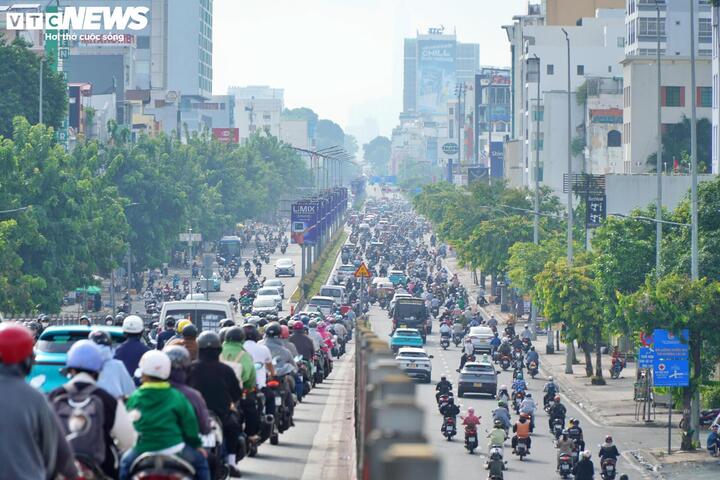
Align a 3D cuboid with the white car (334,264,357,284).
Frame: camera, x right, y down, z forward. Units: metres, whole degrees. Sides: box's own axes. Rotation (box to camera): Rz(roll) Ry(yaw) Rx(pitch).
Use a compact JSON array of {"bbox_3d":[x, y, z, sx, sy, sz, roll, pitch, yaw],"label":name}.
[{"bbox_3d":[-1.239,3.008,288.131,1.800,1.600,4.400,0,1,0],"label":"white car"}]

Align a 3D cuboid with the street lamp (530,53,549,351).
[{"bbox_3d":[10.317,-2.465,181.989,1.000,16.810,0.700,0,1,0],"label":"street lamp"}]

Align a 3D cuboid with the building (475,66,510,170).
[{"bbox_3d":[23.361,-14.917,525.801,7.000,27.220,11.000,0,1,16],"label":"building"}]

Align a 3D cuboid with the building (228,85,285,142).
[{"bbox_3d":[-27.672,-24.729,847.664,14.500,33.010,18.000,0,1,0],"label":"building"}]

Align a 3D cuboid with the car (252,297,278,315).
[{"bbox_3d":[-6.485,4.605,216.149,1.780,1.500,4.300,0,1,0],"label":"car"}]

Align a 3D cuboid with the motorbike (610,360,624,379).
[{"bbox_3d":[12.397,6.062,151.165,0.700,1.080,1.850,0,1,9],"label":"motorbike"}]

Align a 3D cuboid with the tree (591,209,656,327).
[{"bbox_3d":[13.603,2.370,162.088,4.200,7.990,4.200,0,1,0],"label":"tree"}]

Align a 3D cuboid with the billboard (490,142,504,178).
[{"bbox_3d":[16.198,-9.366,369.884,1.550,4.240,0.250,0,1,0],"label":"billboard"}]

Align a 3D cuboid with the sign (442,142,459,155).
[{"bbox_3d":[14.406,-14.488,499.804,2.550,1.910,0.250,0,1,0],"label":"sign"}]

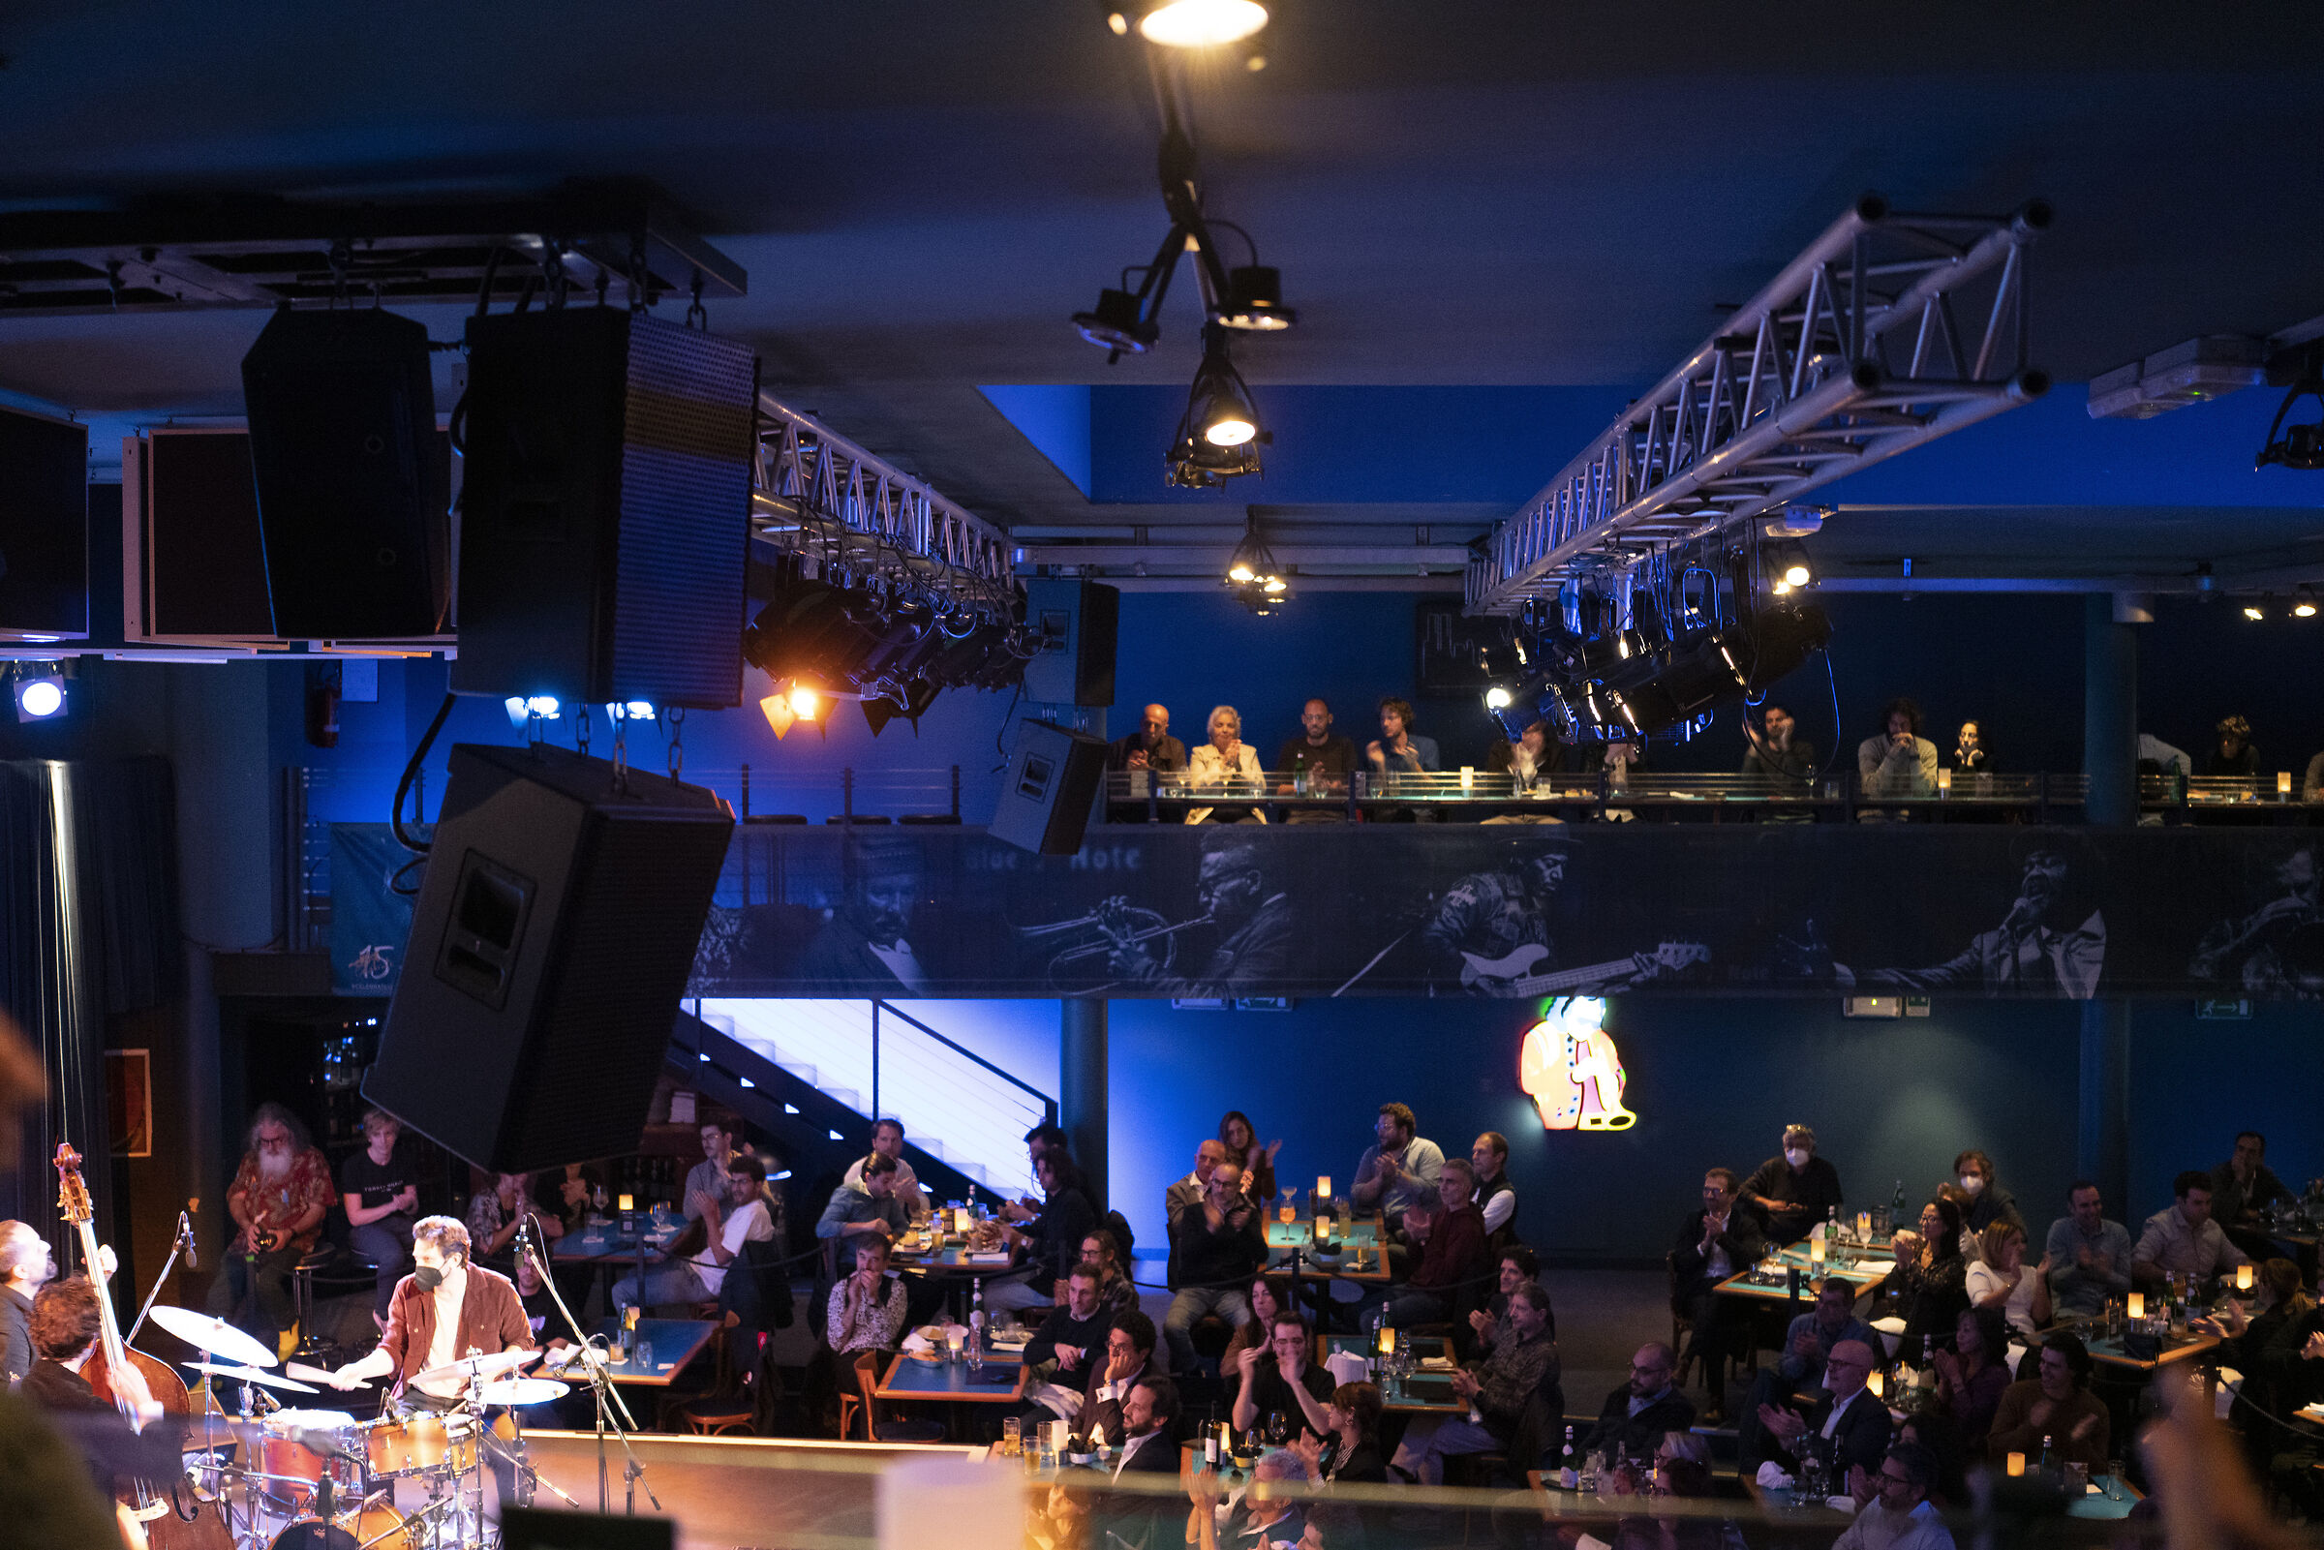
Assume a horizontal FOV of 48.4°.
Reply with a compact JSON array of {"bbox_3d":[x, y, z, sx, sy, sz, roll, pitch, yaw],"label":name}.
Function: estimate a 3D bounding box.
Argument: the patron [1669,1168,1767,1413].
[{"bbox_3d":[2.997,2.790,14.000,0.560,1.280,0.800,1,2,27],"label":"patron"}]

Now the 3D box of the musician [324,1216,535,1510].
[{"bbox_3d":[-2.599,2.237,9.207,0.660,1.320,0.820,1,2,25],"label":"musician"}]

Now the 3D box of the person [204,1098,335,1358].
[{"bbox_3d":[-4.941,2.609,14.300,0.680,1.560,0.820,0,2,-6],"label":"person"}]

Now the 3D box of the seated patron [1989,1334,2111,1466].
[{"bbox_3d":[3.941,3.118,11.429,0.580,1.270,0.760,0,1,9],"label":"seated patron"}]

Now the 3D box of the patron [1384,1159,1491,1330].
[{"bbox_3d":[1.496,2.823,14.523,0.780,1.270,0.540,-1,2,-22],"label":"patron"}]

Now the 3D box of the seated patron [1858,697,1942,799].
[{"bbox_3d":[4.221,0.190,14.809,0.540,1.260,0.720,0,1,7],"label":"seated patron"}]

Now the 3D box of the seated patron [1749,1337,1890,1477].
[{"bbox_3d":[3.037,3.241,11.950,0.820,1.280,0.560,-2,2,-38],"label":"seated patron"}]

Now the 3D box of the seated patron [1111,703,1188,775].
[{"bbox_3d":[-0.091,0.223,15.414,0.540,1.280,0.780,0,2,9],"label":"seated patron"}]

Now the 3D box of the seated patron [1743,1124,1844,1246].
[{"bbox_3d":[3.524,2.614,14.328,0.580,1.290,0.800,0,2,9],"label":"seated patron"}]

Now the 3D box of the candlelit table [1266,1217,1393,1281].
[{"bbox_3d":[0.931,3.076,14.829,0.730,0.750,1.420,0,1,3],"label":"candlelit table"}]

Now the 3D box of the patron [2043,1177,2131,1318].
[{"bbox_3d":[4.809,2.790,13.400,0.520,1.310,0.800,0,2,12],"label":"patron"}]

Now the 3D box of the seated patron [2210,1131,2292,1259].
[{"bbox_3d":[6.092,2.646,14.228,0.550,1.300,0.800,0,2,-6],"label":"seated patron"}]

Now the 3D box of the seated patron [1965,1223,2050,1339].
[{"bbox_3d":[4.055,2.723,12.001,0.520,1.230,0.780,-1,2,-30],"label":"seated patron"}]

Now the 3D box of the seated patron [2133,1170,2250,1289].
[{"bbox_3d":[5.664,2.831,14.173,0.620,1.270,0.780,0,1,-12],"label":"seated patron"}]

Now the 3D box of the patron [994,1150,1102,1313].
[{"bbox_3d":[-0.674,2.814,14.873,0.760,1.270,0.520,0,1,-12],"label":"patron"}]

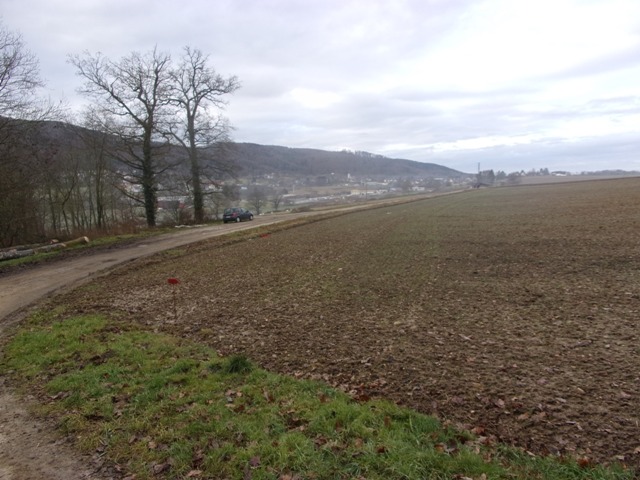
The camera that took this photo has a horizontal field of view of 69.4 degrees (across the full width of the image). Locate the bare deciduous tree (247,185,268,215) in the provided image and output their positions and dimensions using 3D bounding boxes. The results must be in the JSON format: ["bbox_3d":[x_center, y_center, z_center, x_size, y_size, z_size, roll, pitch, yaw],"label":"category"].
[{"bbox_3d":[-14.138,-9.033,104.554,5.000,6.990,5.000,0,7,0],"label":"bare deciduous tree"}]

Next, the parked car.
[{"bbox_3d":[-8.134,-2.474,46.300,1.680,1.430,3.850,3,8,21],"label":"parked car"}]

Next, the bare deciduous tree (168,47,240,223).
[{"bbox_3d":[-11.350,-10.161,45.419,7.000,16.940,6.800,0,7,0],"label":"bare deciduous tree"}]

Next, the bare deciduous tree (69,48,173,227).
[{"bbox_3d":[-17.786,-8.947,41.207,9.200,15.560,8.500,0,7,0],"label":"bare deciduous tree"}]

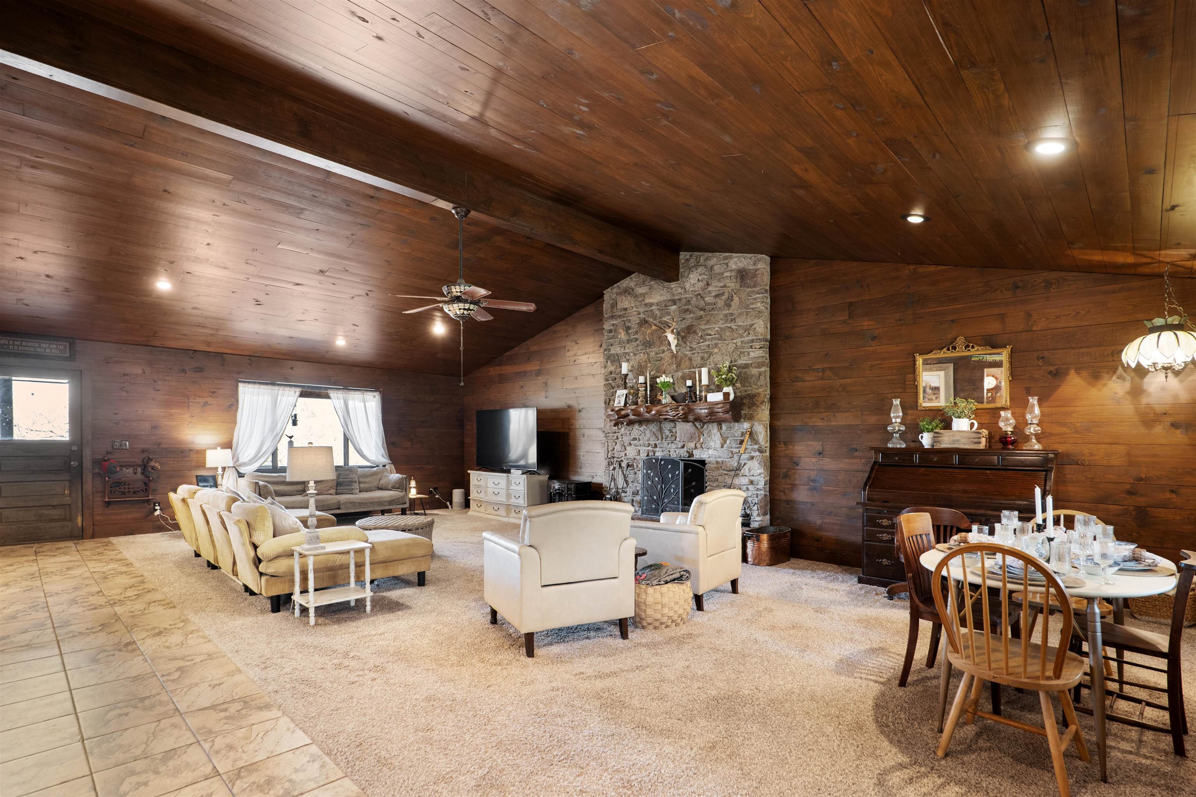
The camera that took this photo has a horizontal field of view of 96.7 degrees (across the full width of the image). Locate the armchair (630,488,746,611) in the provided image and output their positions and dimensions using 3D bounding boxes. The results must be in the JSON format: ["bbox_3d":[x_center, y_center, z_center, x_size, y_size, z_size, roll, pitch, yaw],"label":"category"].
[{"bbox_3d":[0.695,1.196,4.539,0.812,0.904,0.762,-3,-6,40],"label":"armchair"}]

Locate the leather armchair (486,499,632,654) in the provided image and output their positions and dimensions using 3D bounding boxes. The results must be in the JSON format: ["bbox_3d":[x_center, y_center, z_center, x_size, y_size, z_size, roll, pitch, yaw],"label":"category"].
[{"bbox_3d":[-0.278,1.124,3.674,0.792,0.904,0.812,3,-5,-28],"label":"leather armchair"}]

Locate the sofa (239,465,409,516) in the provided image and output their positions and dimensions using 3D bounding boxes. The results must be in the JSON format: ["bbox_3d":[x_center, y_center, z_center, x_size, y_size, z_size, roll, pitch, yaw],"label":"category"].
[{"bbox_3d":[-4.318,1.523,8.519,0.934,0.782,2.184,-4,-6,44],"label":"sofa"}]

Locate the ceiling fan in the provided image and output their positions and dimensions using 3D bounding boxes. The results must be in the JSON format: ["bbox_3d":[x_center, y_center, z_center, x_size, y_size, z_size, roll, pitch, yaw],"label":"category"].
[{"bbox_3d":[-1.213,-0.918,4.743,1.320,1.585,1.320,5,-6,-45],"label":"ceiling fan"}]

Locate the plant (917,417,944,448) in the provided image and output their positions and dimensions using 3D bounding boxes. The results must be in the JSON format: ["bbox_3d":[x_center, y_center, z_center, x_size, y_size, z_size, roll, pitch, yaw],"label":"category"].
[{"bbox_3d":[3.091,0.318,4.946,0.223,0.287,0.213,-4,-6,43],"label":"plant"}]

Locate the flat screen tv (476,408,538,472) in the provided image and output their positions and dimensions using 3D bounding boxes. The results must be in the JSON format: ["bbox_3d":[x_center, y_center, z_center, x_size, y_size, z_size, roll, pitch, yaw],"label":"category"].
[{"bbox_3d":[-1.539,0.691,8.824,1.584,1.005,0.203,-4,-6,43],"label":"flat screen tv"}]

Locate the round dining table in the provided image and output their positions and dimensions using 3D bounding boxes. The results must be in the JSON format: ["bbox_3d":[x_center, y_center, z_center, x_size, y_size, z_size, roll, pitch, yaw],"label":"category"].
[{"bbox_3d":[2.171,1.143,2.587,1.452,0.736,0.884,4,-6,-39],"label":"round dining table"}]

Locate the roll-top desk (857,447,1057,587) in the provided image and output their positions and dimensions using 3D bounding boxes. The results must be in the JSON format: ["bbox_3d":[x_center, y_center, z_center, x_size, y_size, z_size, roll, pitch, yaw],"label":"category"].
[{"bbox_3d":[3.113,1.063,4.626,1.422,1.219,0.660,-4,-6,43],"label":"roll-top desk"}]

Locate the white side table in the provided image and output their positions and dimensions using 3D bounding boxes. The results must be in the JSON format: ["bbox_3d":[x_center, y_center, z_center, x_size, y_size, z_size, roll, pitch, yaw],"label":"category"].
[{"bbox_3d":[-1.925,1.334,3.897,0.437,0.498,0.315,4,-6,-43],"label":"white side table"}]

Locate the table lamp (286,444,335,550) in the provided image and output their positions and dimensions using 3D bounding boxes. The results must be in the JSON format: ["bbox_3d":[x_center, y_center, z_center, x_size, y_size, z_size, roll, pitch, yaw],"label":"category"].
[{"bbox_3d":[-2.057,0.707,3.862,0.350,0.746,0.350,4,-6,-43],"label":"table lamp"}]

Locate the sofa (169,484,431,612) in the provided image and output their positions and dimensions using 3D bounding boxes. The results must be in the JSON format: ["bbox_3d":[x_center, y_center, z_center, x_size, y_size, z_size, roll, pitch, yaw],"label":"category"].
[{"bbox_3d":[-3.060,1.263,5.152,1.605,0.812,2.783,5,-6,-45],"label":"sofa"}]

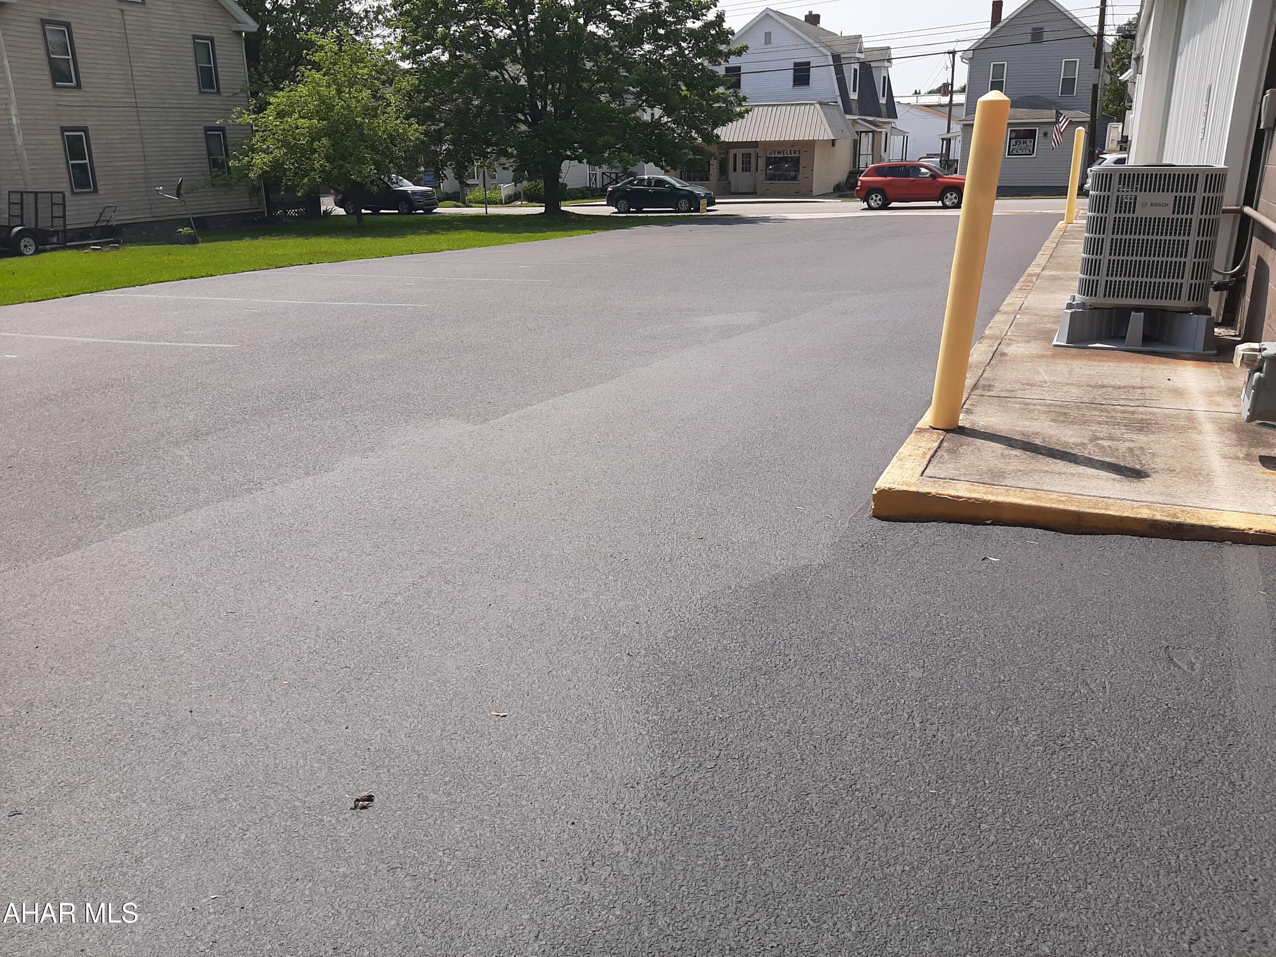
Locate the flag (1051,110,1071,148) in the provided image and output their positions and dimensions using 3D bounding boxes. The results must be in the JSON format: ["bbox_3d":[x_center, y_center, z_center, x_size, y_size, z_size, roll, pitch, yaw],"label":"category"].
[{"bbox_3d":[17.640,-14.565,39.950,0.800,1.550,0.300,8,20,23],"label":"flag"}]

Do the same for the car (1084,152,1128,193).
[{"bbox_3d":[17.507,-10.053,32.148,4.600,1.680,1.840,8,20,23],"label":"car"}]

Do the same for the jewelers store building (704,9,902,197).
[{"bbox_3d":[8.021,-19.953,51.461,8.600,8.800,12.800,8,21,25],"label":"jewelers store building"}]

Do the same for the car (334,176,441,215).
[{"bbox_3d":[-11.550,-13.000,44.000,5.050,1.775,2.000,8,20,23],"label":"car"}]

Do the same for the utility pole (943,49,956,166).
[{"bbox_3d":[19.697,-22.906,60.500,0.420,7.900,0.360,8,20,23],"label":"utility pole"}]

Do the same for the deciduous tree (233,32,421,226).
[{"bbox_3d":[-8.792,-9.961,27.400,5.100,5.250,5.000,-1,19,0],"label":"deciduous tree"}]

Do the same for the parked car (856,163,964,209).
[{"bbox_3d":[10.300,-10.820,35.400,4.410,1.650,1.770,7,20,22],"label":"parked car"}]

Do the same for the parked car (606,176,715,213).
[{"bbox_3d":[0.930,-11.900,40.100,4.640,1.460,1.780,8,20,23],"label":"parked car"}]

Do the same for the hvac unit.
[{"bbox_3d":[3.336,-1.465,6.304,0.900,1.100,0.900,8,20,23],"label":"hvac unit"}]

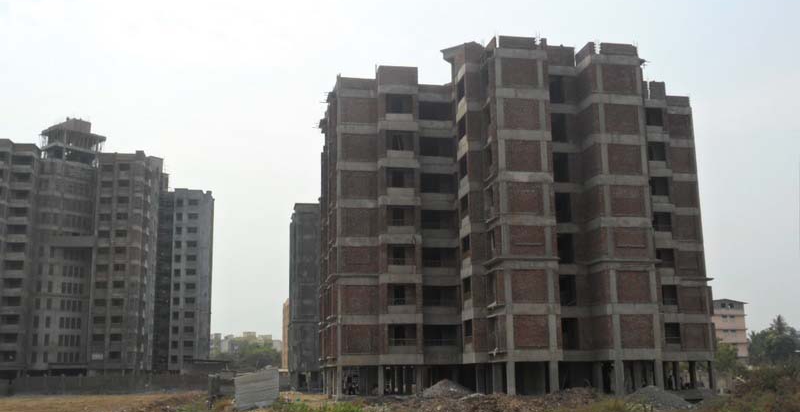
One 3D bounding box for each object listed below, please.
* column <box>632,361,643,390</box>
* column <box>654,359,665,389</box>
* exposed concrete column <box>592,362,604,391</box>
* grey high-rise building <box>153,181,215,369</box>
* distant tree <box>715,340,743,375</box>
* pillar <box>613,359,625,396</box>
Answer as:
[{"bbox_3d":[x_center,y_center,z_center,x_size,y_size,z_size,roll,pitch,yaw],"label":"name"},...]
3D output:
[{"bbox_3d":[16.957,12.235,61.000,0.430,2.290,0.420,1,-11,-10],"label":"column"},{"bbox_3d":[17.105,11.294,56.300,0.430,2.290,0.400,1,-11,-10],"label":"column"},{"bbox_3d":[13.499,11.746,58.300,0.430,2.290,0.420,1,-11,-10],"label":"exposed concrete column"},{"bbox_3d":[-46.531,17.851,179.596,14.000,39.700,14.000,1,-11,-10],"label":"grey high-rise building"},{"bbox_3d":[40.460,19.173,105.000,3.600,5.400,3.500,1,-11,-10],"label":"distant tree"},{"bbox_3d":[14.311,11.234,55.800,0.450,2.290,0.420,1,-11,-10],"label":"pillar"}]

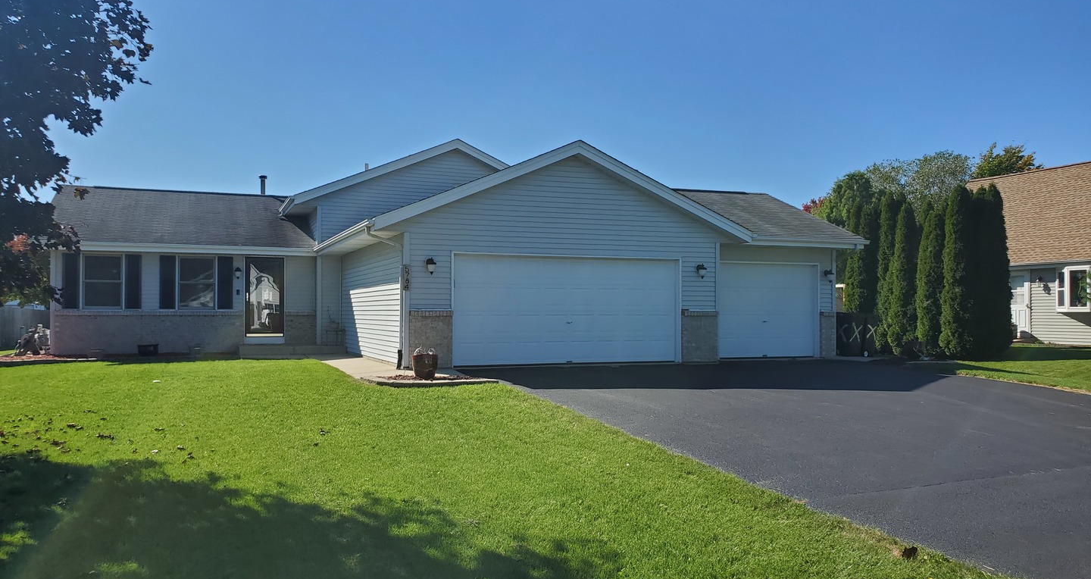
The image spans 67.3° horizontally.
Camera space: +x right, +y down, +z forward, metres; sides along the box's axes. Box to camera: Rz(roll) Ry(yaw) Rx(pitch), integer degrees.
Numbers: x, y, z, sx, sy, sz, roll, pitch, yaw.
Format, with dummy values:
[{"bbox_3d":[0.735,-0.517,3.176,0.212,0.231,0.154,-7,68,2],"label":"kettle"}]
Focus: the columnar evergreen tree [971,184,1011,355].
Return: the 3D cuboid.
[{"bbox_3d":[10.358,-0.436,19.037,0.930,4.033,0.930,0,-2,-23],"label":"columnar evergreen tree"}]

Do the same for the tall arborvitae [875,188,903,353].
[{"bbox_3d":[9.151,-0.479,21.877,0.819,4.267,0.819,0,-2,-23],"label":"tall arborvitae"}]

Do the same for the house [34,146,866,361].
[{"bbox_3d":[-3.203,-1.240,21.815,17.700,5.860,14.250,0,-2,-23],"label":"house"}]

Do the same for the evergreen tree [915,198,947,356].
[{"bbox_3d":[9.681,-0.324,20.627,0.815,3.891,0.815,0,-2,-23],"label":"evergreen tree"}]

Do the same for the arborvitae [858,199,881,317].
[{"bbox_3d":[8.880,-0.379,22.513,0.749,4.101,0.749,0,-2,-23],"label":"arborvitae"}]

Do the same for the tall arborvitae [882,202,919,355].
[{"bbox_3d":[9.343,-0.324,21.424,0.869,3.933,0.869,0,-2,-23],"label":"tall arborvitae"}]

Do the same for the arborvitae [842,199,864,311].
[{"bbox_3d":[8.657,-0.425,23.040,0.742,4.220,0.742,0,-2,-23],"label":"arborvitae"}]

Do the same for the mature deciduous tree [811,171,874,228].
[{"bbox_3d":[12.041,-1.434,32.916,3.200,6.711,3.200,0,-2,-23],"label":"mature deciduous tree"}]

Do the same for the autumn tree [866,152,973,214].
[{"bbox_3d":[17.761,-2.270,38.892,5.400,8.647,5.400,0,-2,-23],"label":"autumn tree"}]

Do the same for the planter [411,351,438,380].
[{"bbox_3d":[-2.021,1.265,13.734,0.430,0.440,0.430,0,-2,-23],"label":"planter"}]

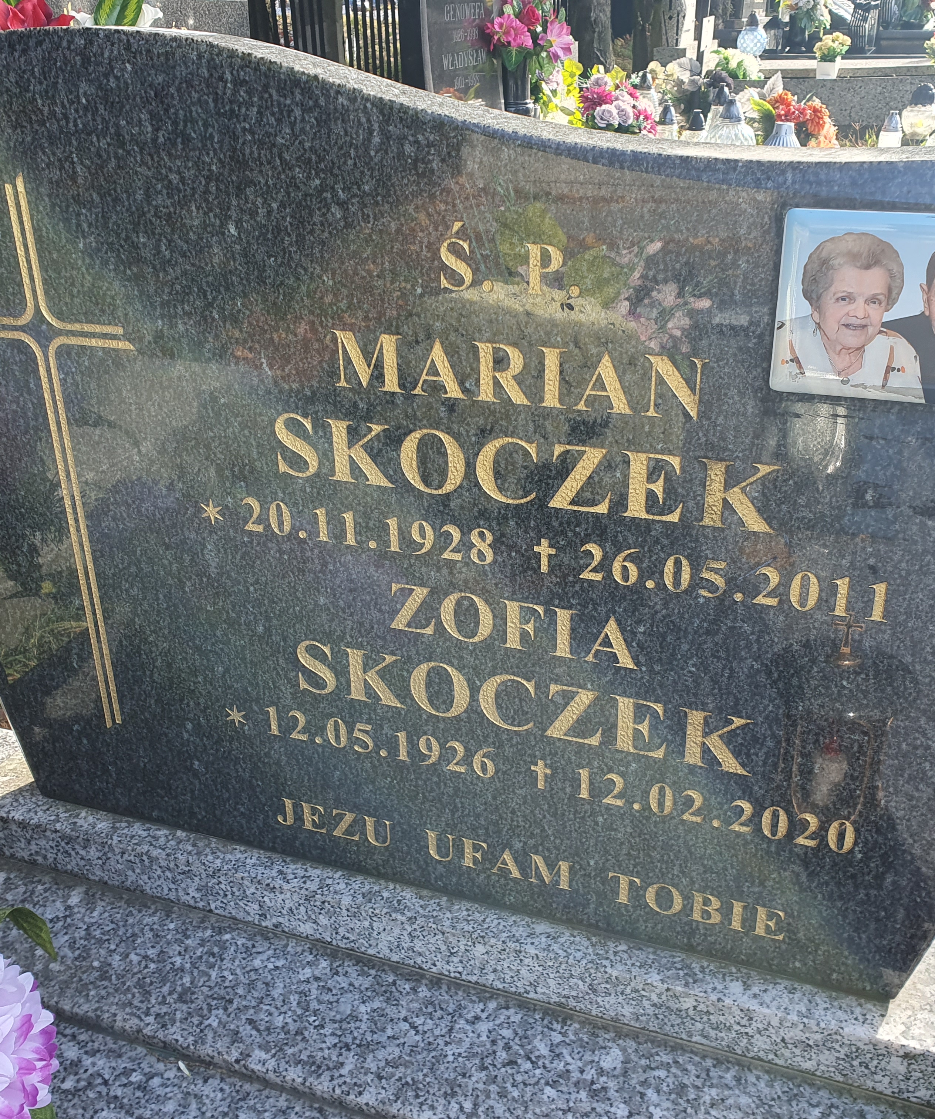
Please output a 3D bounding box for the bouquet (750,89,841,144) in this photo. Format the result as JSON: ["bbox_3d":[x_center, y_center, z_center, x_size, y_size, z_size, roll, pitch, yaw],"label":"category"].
[{"bbox_3d":[1.157,-1.547,3.950,0.290,0.215,0.240,8,29,19],"label":"bouquet"}]

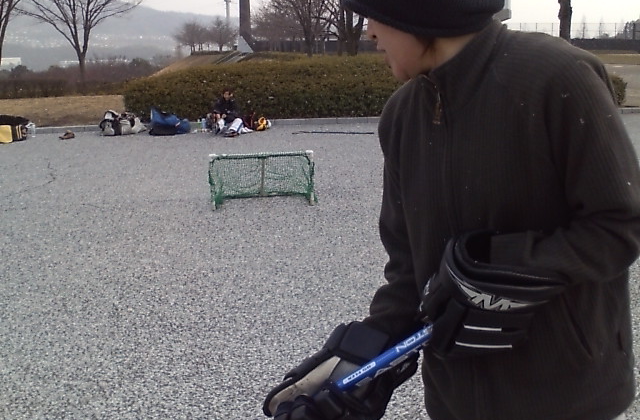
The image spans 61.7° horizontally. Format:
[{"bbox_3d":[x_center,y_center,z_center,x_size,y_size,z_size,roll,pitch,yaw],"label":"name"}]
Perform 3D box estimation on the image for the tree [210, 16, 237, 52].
[{"bbox_3d":[-9.618,-17.624,54.000,2.820,3.730,3.000,-2,18,-9],"label":"tree"}]

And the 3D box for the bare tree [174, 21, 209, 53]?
[{"bbox_3d":[-12.941,-17.372,54.000,3.420,3.220,3.200,-3,18,-12],"label":"bare tree"}]

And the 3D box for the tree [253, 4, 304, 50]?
[{"bbox_3d":[-3.870,-16.785,50.000,4.850,4.380,4.800,0,18,-4],"label":"tree"}]

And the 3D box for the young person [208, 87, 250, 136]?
[{"bbox_3d":[-1.521,-1.673,8.910,0.680,0.760,0.850,-2,18,-9],"label":"young person"}]

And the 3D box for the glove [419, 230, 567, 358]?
[{"bbox_3d":[0.252,0.121,0.780,0.175,0.165,0.145,13,18,12],"label":"glove"}]

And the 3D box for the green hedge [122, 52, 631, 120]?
[{"bbox_3d":[1.403,-2.849,11.932,10.830,1.020,2.800,-4,19,-15],"label":"green hedge"}]

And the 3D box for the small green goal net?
[{"bbox_3d":[-0.559,-0.326,5.149,0.950,0.530,0.400,-2,18,-10],"label":"small green goal net"}]

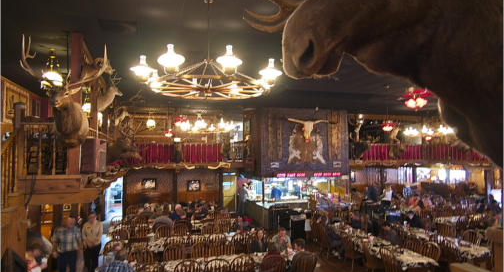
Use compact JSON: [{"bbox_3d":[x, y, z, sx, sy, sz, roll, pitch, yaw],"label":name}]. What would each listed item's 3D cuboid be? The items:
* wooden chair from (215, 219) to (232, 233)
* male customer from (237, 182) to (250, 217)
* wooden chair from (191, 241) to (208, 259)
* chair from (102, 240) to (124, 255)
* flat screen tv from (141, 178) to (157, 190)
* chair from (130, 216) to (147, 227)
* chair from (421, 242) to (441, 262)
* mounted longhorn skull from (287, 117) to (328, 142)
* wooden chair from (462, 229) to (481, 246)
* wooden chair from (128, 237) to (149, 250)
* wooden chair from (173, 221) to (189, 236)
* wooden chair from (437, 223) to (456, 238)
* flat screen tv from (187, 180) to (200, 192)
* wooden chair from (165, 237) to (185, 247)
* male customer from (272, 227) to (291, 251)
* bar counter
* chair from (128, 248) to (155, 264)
[{"bbox_3d":[-0.977,3.256,11.751,0.500,0.980,0.560,1,-3,-12],"label":"wooden chair"},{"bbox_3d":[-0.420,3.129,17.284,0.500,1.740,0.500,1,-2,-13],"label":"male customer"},{"bbox_3d":[-1.214,3.190,8.648,0.530,1.020,0.560,1,-2,-17],"label":"wooden chair"},{"bbox_3d":[-3.634,3.217,9.333,0.530,1.020,0.560,1,-2,-17],"label":"chair"},{"bbox_3d":[-5.197,2.451,17.804,0.740,0.560,0.100,1,-3,-14],"label":"flat screen tv"},{"bbox_3d":[-3.929,3.319,12.022,0.510,1.010,0.560,1,-3,-14],"label":"chair"},{"bbox_3d":[4.296,3.159,8.643,0.560,1.010,0.510,1,-3,-23],"label":"chair"},{"bbox_3d":[2.367,-0.280,14.495,1.800,0.950,0.340,1,-2,-13],"label":"mounted longhorn skull"},{"bbox_3d":[5.972,3.150,9.746,0.560,0.980,0.500,2,-3,-28],"label":"wooden chair"},{"bbox_3d":[-3.030,3.194,9.395,0.510,1.010,0.560,1,-3,-14],"label":"wooden chair"},{"bbox_3d":[-2.433,3.314,11.750,0.530,1.020,0.560,1,-2,-17],"label":"wooden chair"},{"bbox_3d":[5.809,3.195,10.591,0.560,0.980,0.500,2,-4,-38],"label":"wooden chair"},{"bbox_3d":[-3.009,2.574,18.055,0.660,0.540,0.120,1,-2,-13],"label":"flat screen tv"},{"bbox_3d":[-2.055,3.127,9.306,0.500,0.980,0.560,1,-3,-12],"label":"wooden chair"},{"bbox_3d":[0.780,3.070,9.034,0.540,1.290,0.750,1,-2,-14],"label":"male customer"},{"bbox_3d":[1.200,3.472,15.353,2.150,1.020,2.400,1,-3,-16],"label":"bar counter"},{"bbox_3d":[-2.578,3.132,8.083,0.510,1.010,0.560,1,-3,-14],"label":"chair"}]

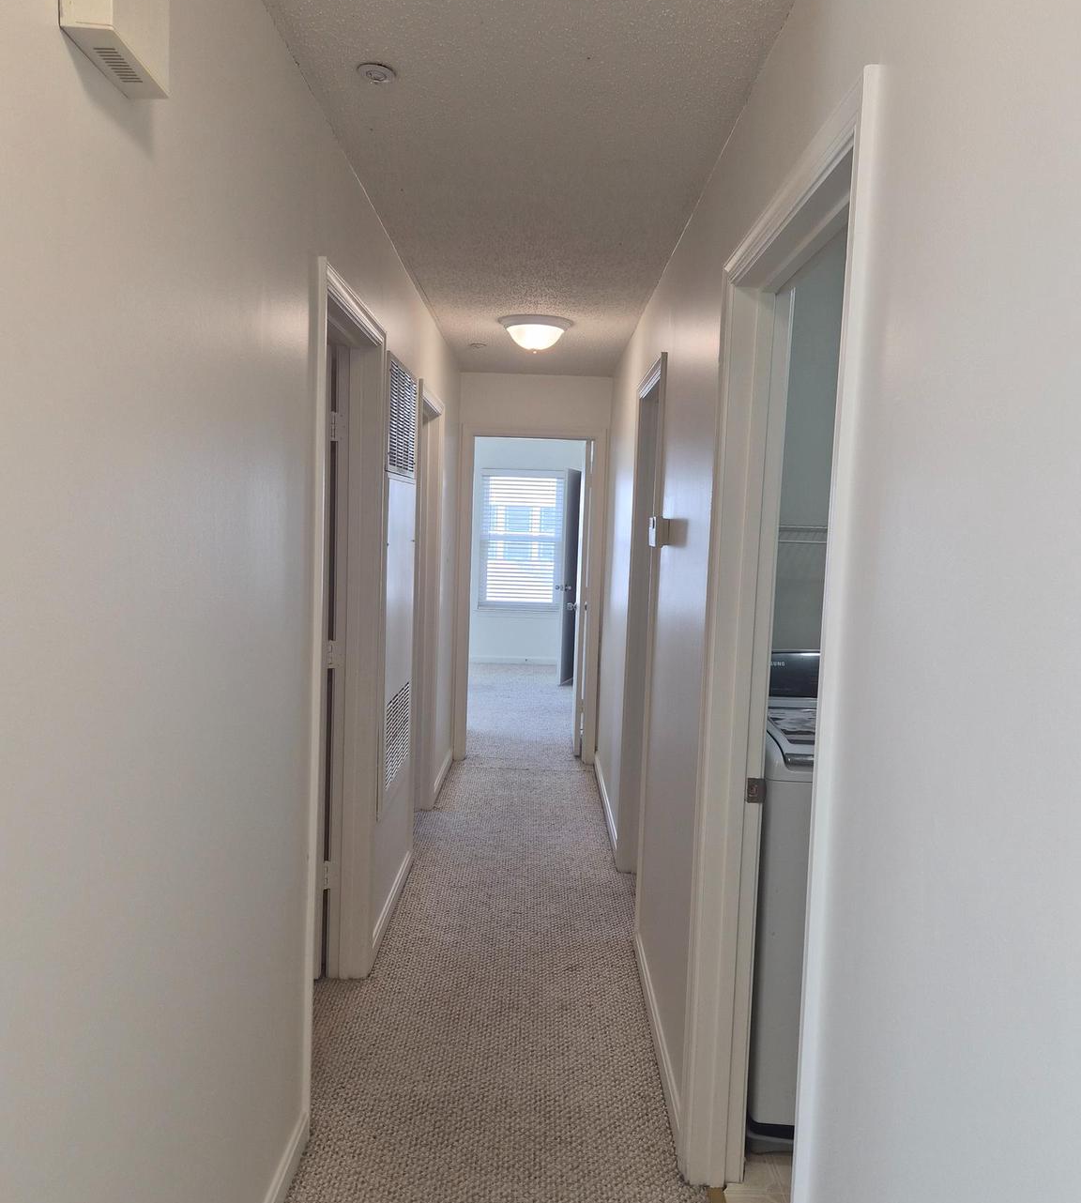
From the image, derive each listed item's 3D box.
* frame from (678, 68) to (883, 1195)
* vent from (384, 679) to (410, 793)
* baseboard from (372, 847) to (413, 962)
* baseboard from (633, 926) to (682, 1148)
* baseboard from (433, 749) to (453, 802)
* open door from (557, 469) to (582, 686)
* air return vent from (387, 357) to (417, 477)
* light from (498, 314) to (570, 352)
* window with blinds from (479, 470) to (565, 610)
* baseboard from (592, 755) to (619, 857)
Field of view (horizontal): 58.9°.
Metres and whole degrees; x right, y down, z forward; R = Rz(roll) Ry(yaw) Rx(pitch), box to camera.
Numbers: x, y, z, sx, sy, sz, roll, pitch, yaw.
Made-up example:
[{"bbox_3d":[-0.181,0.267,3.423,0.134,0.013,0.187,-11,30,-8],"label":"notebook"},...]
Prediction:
[{"bbox_3d":[0.442,0.348,1.748,0.145,2.115,0.930,2,5,0],"label":"frame"},{"bbox_3d":[-0.549,0.509,3.694,0.022,0.330,0.620,2,5,0],"label":"vent"},{"bbox_3d":[-0.572,1.159,3.687,0.015,0.112,0.920,2,5,0],"label":"baseboard"},{"bbox_3d":[0.345,1.260,2.841,0.015,0.112,1.100,2,5,0],"label":"baseboard"},{"bbox_3d":[-0.568,1.004,5.590,0.015,0.112,0.980,2,5,0],"label":"baseboard"},{"bbox_3d":[0.311,-0.237,9.351,0.045,2.030,0.700,3,5,16],"label":"open door"},{"bbox_3d":[-0.506,-0.662,3.539,0.022,0.385,0.700,2,5,0],"label":"air return vent"},{"bbox_3d":[-0.022,-1.191,4.323,0.333,0.129,0.333,2,5,0],"label":"light"},{"bbox_3d":[-0.207,-0.660,10.311,0.880,1.500,0.080,2,5,0],"label":"window with blinds"},{"bbox_3d":[0.349,1.072,5.153,0.015,0.112,1.820,2,5,0],"label":"baseboard"}]

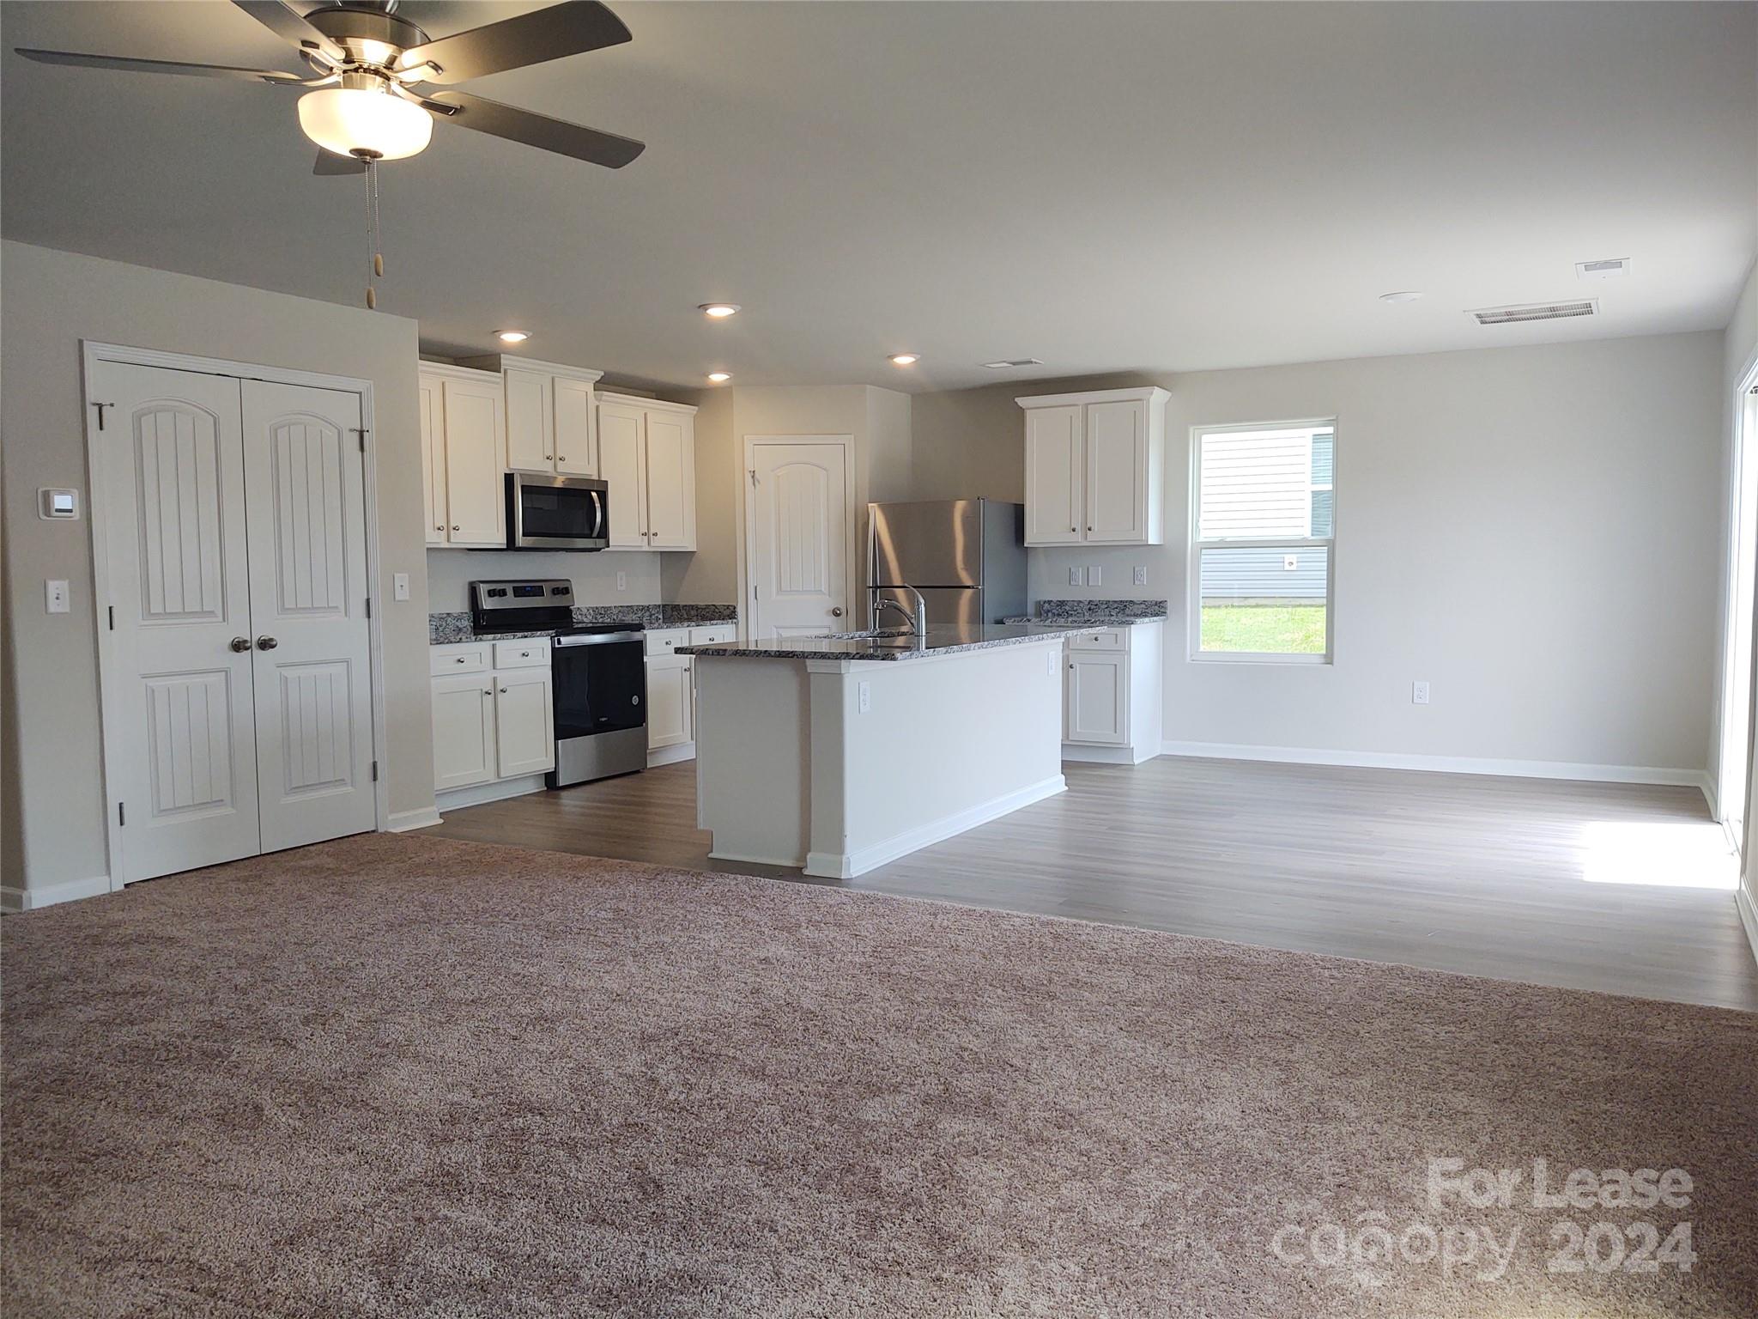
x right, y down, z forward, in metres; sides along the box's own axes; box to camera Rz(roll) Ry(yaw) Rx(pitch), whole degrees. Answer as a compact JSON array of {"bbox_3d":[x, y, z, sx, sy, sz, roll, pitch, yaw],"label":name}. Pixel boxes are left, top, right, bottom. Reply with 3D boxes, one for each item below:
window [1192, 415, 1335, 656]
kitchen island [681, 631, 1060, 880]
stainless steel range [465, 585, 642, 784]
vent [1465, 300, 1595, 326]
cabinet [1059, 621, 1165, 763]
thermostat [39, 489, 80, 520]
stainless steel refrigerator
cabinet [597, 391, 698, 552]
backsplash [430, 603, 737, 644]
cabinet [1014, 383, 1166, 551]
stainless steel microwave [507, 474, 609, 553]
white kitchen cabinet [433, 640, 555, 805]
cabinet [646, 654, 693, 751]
[{"bbox_3d":[2.387,-0.716,8.550,0.900,1.492,0.100,2,5,29],"label":"window"},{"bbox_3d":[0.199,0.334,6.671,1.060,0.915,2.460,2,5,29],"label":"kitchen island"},{"bbox_3d":[-1.860,0.120,8.033,0.675,1.175,0.760,2,4,29],"label":"stainless steel range"},{"bbox_3d":[3.207,-1.684,6.710,0.555,0.020,0.490,2,4,29],"label":"vent"},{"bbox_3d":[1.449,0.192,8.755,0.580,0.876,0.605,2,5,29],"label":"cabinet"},{"bbox_3d":[-3.078,-0.582,5.165,0.030,0.108,0.149,2,5,29],"label":"thermostat"},{"bbox_3d":[0.479,-0.218,9.106,0.800,1.655,0.760,2,4,29],"label":"stainless steel refrigerator"},{"bbox_3d":[-1.600,-1.171,8.801,0.370,0.953,0.990,2,5,29],"label":"cabinet"},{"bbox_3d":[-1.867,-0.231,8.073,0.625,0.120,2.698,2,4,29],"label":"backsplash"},{"bbox_3d":[1.377,-1.208,8.798,0.900,0.955,0.355,2,4,29],"label":"cabinet"},{"bbox_3d":[-1.993,-0.846,8.021,0.423,0.418,0.765,2,4,29],"label":"stainless steel microwave"},{"bbox_3d":[-2.273,0.325,7.370,0.623,0.865,0.885,2,4,29],"label":"white kitchen cabinet"},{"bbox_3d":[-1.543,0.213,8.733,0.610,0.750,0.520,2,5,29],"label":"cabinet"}]

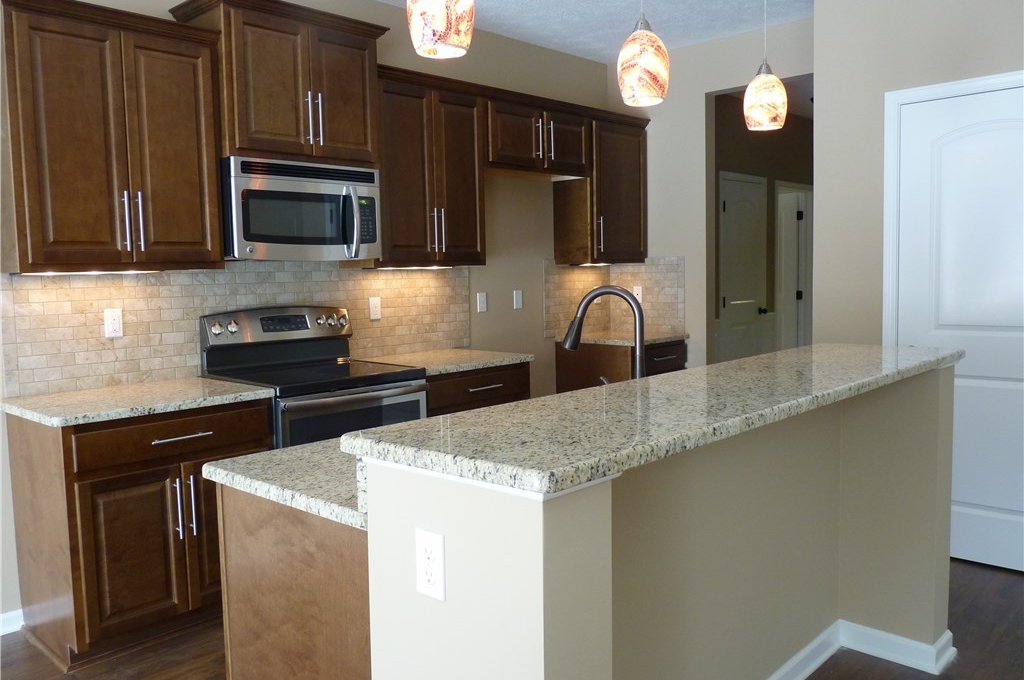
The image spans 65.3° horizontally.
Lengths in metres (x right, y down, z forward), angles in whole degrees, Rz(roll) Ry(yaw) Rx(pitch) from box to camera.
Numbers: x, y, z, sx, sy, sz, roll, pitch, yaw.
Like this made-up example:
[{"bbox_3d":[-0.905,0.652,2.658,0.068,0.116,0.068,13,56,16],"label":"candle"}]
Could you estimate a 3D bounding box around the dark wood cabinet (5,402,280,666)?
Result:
[{"bbox_3d":[-1.425,0.677,3.137,0.635,0.867,0.755,4,7,44],"label":"dark wood cabinet"}]

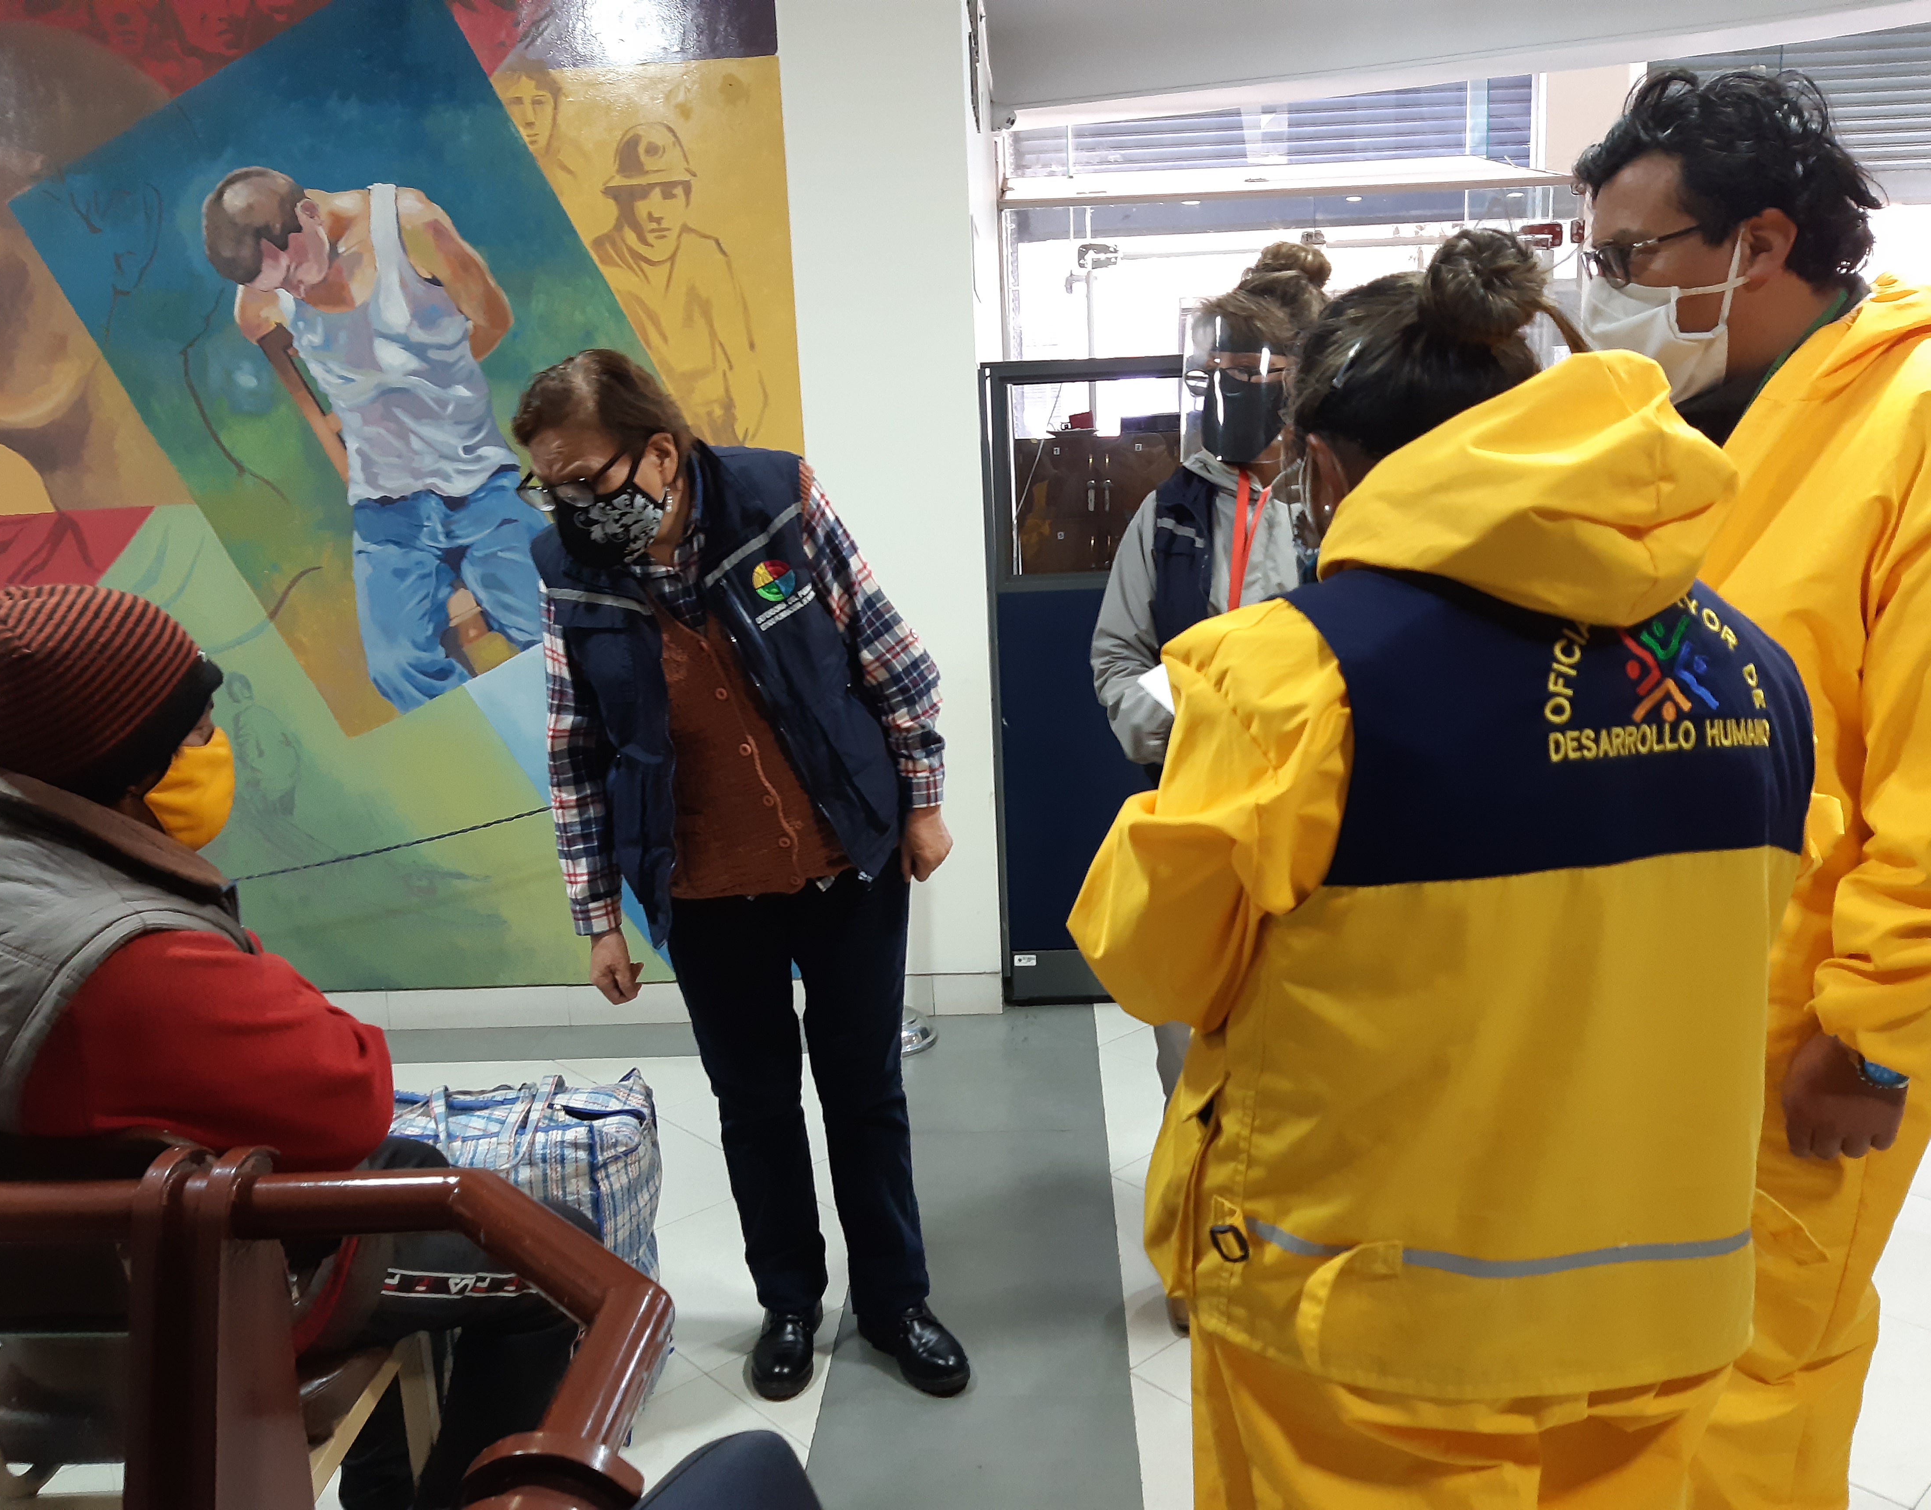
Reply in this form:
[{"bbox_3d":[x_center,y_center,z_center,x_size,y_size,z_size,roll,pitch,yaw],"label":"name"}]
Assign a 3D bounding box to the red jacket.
[{"bbox_3d":[-0.791,0.345,1.529,0.400,0.550,0.500,-2,9,-35],"label":"red jacket"}]

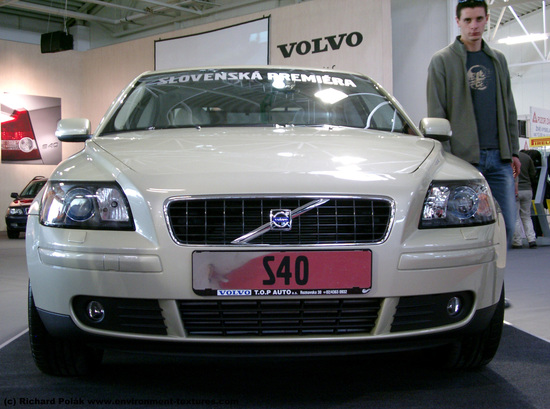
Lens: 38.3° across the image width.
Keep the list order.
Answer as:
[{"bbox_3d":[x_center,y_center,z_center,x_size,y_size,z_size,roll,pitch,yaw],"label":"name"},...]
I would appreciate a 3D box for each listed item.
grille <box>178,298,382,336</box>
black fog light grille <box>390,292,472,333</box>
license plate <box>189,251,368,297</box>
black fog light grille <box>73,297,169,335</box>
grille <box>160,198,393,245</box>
[{"bbox_3d":[0.017,0.340,2.385,0.615,0.115,0.075,0,1,-4],"label":"grille"},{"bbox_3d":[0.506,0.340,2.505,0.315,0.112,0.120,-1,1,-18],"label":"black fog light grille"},{"bbox_3d":[0.022,0.203,2.338,0.530,0.135,0.020,0,1,-4],"label":"license plate"},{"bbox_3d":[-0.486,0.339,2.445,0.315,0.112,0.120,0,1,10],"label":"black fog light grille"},{"bbox_3d":[0.015,0.048,2.385,0.690,0.150,0.085,0,1,-4],"label":"grille"}]

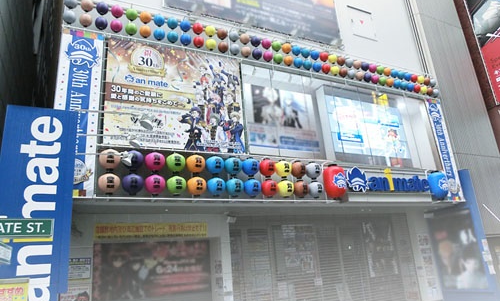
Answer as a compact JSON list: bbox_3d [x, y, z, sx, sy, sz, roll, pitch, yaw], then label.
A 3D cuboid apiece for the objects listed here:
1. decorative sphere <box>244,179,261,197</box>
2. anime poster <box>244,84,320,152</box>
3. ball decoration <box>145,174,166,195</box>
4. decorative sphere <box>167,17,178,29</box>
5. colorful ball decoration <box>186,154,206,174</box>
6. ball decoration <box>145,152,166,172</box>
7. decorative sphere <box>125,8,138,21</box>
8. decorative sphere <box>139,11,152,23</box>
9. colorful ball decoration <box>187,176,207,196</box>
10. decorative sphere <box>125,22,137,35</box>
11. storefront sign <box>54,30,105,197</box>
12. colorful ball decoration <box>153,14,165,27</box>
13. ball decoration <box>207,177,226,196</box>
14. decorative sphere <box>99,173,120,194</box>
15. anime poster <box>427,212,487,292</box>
[{"bbox_3d":[0.067,0.924,8.846,0.425,0.450,0.425,-4,-18,-1],"label":"decorative sphere"},{"bbox_3d":[0.862,-0.802,9.510,2.120,1.860,0.040,4,-19,-25],"label":"anime poster"},{"bbox_3d":[-1.821,0.655,6.959,0.390,0.410,0.390,4,-19,-26],"label":"ball decoration"},{"bbox_3d":[-1.760,-2.898,8.215,0.240,0.245,0.240,4,-19,-25],"label":"decorative sphere"},{"bbox_3d":[-1.112,0.262,7.463,0.390,0.410,0.390,4,-19,-26],"label":"colorful ball decoration"},{"bbox_3d":[-1.858,0.216,7.081,0.370,0.380,0.370,4,-19,-25],"label":"ball decoration"},{"bbox_3d":[-2.556,-2.945,7.821,0.255,0.260,0.255,4,-19,-26],"label":"decorative sphere"},{"bbox_3d":[-2.299,-2.924,7.953,0.240,0.245,0.240,4,-19,-25],"label":"decorative sphere"},{"bbox_3d":[-1.203,0.826,8.216,0.425,0.450,0.425,5,-20,-26],"label":"colorful ball decoration"},{"bbox_3d":[-2.531,-2.595,7.712,0.255,0.260,0.255,4,-19,-26],"label":"decorative sphere"},{"bbox_3d":[-3.195,-0.754,6.791,0.704,3.302,0.060,4,-19,-26],"label":"storefront sign"},{"bbox_3d":[-2.026,-2.910,8.083,0.255,0.260,0.255,4,-19,-26],"label":"colorful ball decoration"},{"bbox_3d":[-0.781,0.856,8.426,0.425,0.450,0.425,5,-20,-26],"label":"ball decoration"},{"bbox_3d":[-2.869,0.689,7.393,0.425,0.450,0.425,5,-20,-26],"label":"decorative sphere"},{"bbox_3d":[7.194,3.505,12.568,0.060,2.488,1.611,5,-20,-26],"label":"anime poster"}]

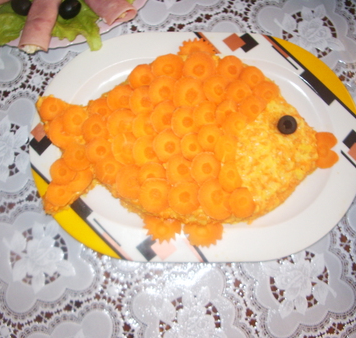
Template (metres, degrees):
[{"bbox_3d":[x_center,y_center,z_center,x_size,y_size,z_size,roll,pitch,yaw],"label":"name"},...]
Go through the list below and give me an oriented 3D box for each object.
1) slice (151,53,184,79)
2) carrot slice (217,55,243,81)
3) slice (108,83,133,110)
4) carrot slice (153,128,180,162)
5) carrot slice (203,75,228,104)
[{"bbox_3d":[-0.010,-0.103,0.458,0.032,0.004,0.032,0,69,0],"label":"slice"},{"bbox_3d":[0.055,-0.104,0.473,0.028,0.004,0.029,0,77,-6],"label":"carrot slice"},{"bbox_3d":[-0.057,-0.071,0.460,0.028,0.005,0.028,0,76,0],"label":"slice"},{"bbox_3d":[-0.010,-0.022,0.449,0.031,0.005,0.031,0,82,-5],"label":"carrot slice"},{"bbox_3d":[0.039,-0.080,0.459,0.028,0.005,0.028,0,78,-3],"label":"carrot slice"}]

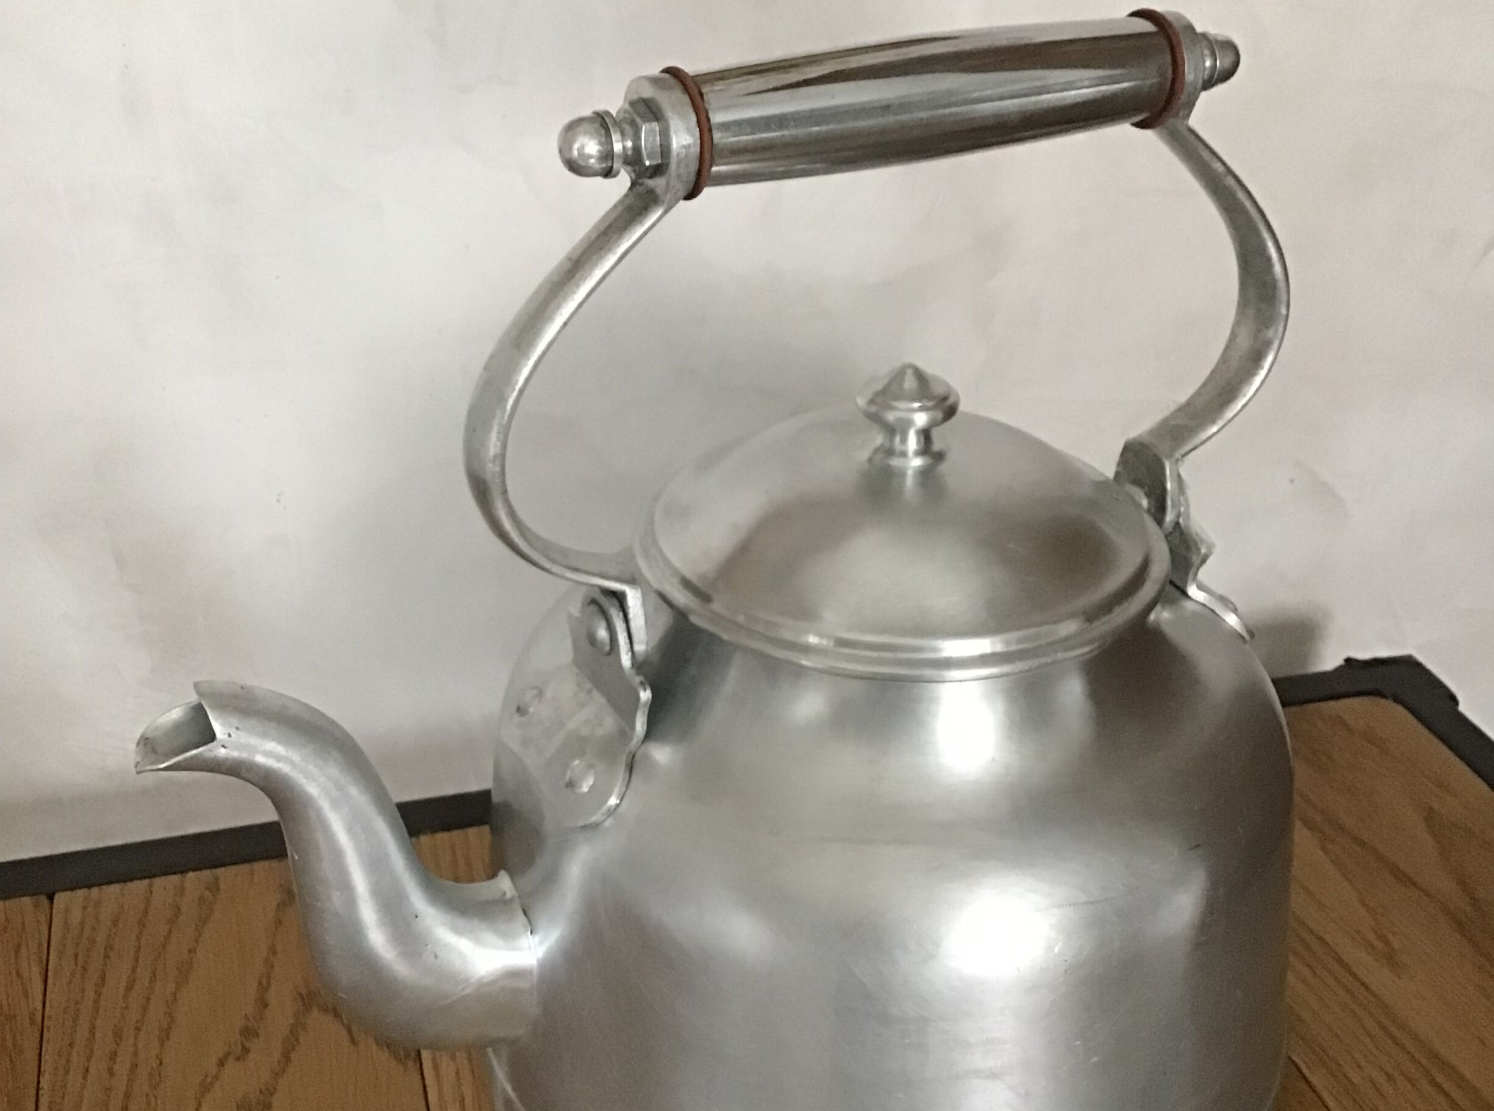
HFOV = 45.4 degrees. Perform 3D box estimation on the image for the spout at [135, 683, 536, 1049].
[{"bbox_3d":[-0.084,0.066,0.373,0.074,0.105,0.037,-13,31,-23],"label":"spout"}]

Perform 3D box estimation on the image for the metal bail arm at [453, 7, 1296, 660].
[{"bbox_3d":[0.035,-0.046,0.380,0.195,0.128,0.026,-13,31,-23],"label":"metal bail arm"}]

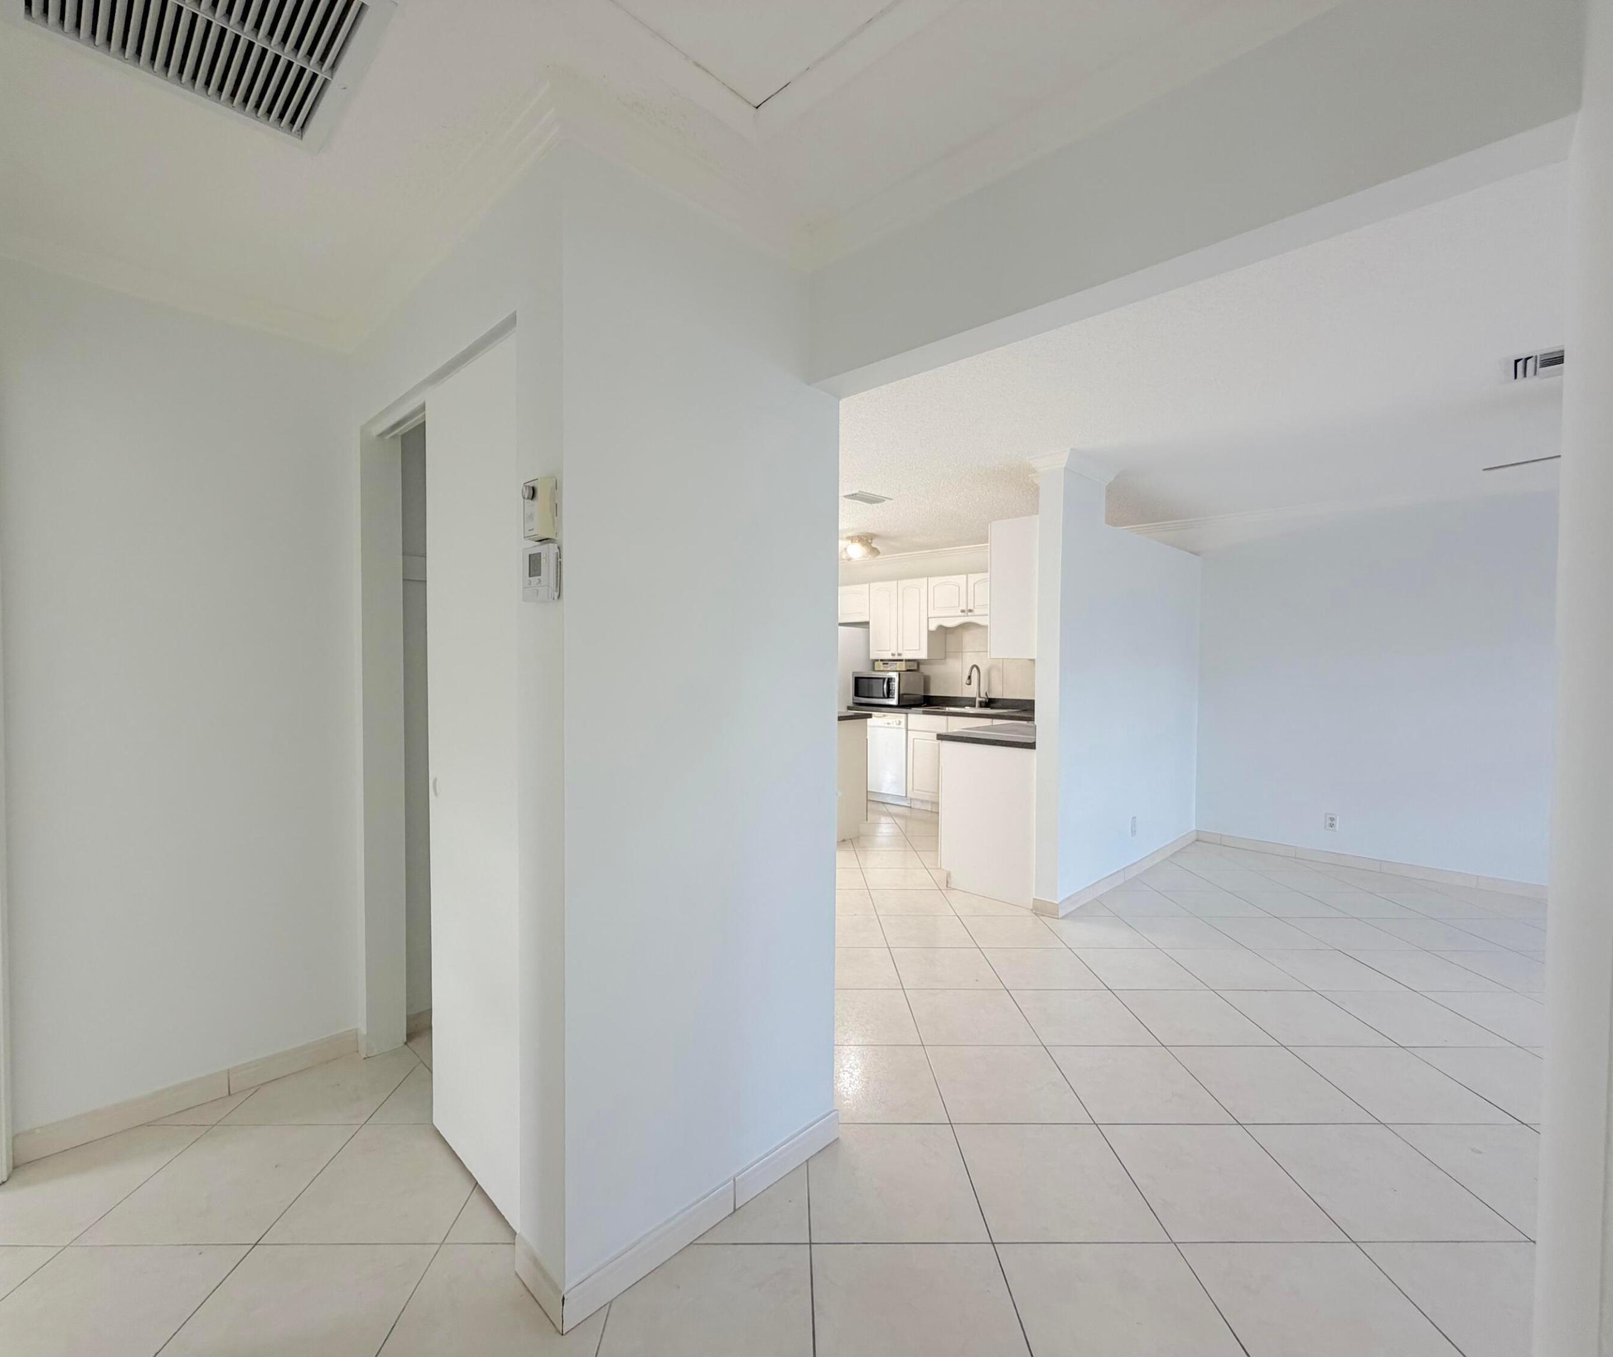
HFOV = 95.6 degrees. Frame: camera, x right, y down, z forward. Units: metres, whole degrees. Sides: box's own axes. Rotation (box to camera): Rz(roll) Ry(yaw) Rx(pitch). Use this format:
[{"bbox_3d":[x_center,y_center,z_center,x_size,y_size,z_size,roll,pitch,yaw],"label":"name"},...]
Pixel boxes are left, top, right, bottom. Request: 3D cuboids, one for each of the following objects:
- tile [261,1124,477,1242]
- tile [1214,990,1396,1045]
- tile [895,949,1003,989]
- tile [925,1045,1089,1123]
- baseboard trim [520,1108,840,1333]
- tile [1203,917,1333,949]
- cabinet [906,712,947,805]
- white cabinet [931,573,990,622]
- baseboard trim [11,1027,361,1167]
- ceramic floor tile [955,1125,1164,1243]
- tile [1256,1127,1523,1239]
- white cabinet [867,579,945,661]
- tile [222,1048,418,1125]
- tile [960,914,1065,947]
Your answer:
[{"bbox_3d":[-1.056,1.299,1.896,0.427,0.010,0.427,1,2,-1],"label":"tile"},{"bbox_3d":[1.912,1.314,2.830,0.426,0.012,0.426,0,1,-1],"label":"tile"},{"bbox_3d":[0.622,1.283,3.230,0.427,0.010,0.427,1,2,-1],"label":"tile"},{"bbox_3d":[0.638,1.317,2.378,0.426,0.012,0.426,0,1,-1],"label":"tile"},{"bbox_3d":[-0.264,1.265,1.841,0.204,0.080,0.848,2,2,44],"label":"baseboard trim"},{"bbox_3d":[2.315,1.291,3.695,0.427,0.010,0.427,1,2,-1],"label":"tile"},{"bbox_3d":[1.288,0.706,6.711,0.400,0.772,0.610,2,2,44],"label":"cabinet"},{"bbox_3d":[1.550,-0.727,6.665,0.826,0.397,0.320,2,2,44],"label":"white cabinet"},{"bbox_3d":[-1.832,1.256,2.244,0.013,0.083,0.819,2,2,44],"label":"baseboard trim"},{"bbox_3d":[0.648,1.328,1.944,0.426,0.012,0.426,0,1,-1],"label":"ceramic floor tile"},{"bbox_3d":[1.495,1.328,1.942,0.427,0.010,0.427,1,2,-1],"label":"tile"},{"bbox_3d":[1.002,-0.562,7.165,0.686,0.759,0.325,2,2,44],"label":"white cabinet"},{"bbox_3d":[-1.489,1.282,2.322,0.427,0.010,0.427,1,2,-1],"label":"tile"},{"bbox_3d":[1.040,1.286,3.685,0.426,0.012,0.426,0,1,-1],"label":"tile"}]

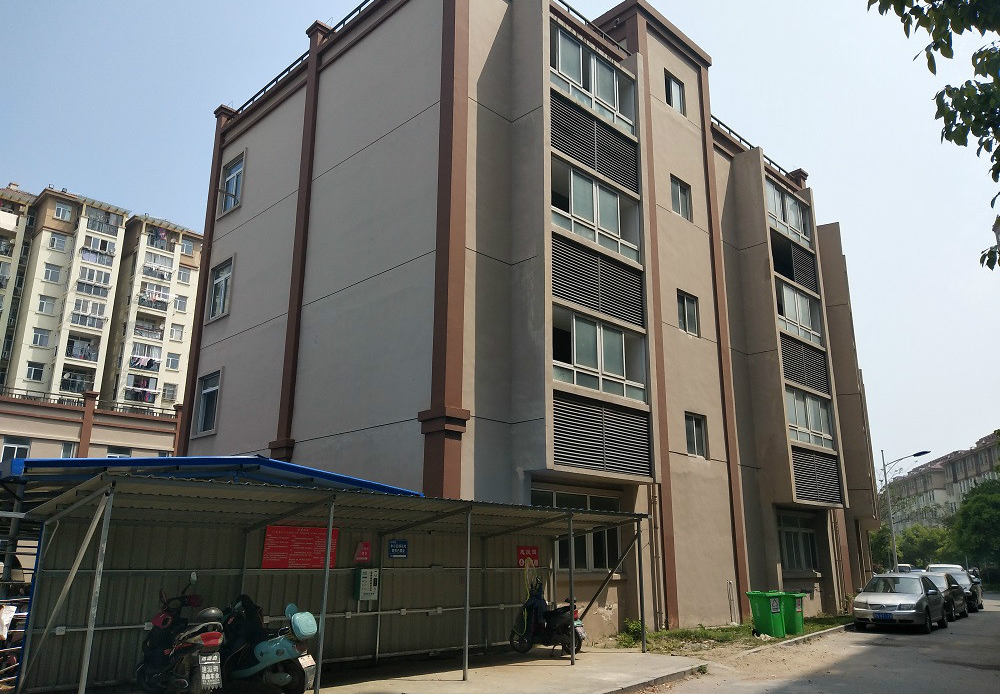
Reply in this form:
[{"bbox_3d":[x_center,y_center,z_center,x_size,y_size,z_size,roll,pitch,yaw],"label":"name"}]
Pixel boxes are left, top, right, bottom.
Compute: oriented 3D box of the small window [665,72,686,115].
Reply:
[{"bbox_3d":[5.441,-7.917,23.587,0.140,1.230,1.134,-15,-22,43],"label":"small window"}]

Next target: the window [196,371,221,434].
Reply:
[{"bbox_3d":[-8.540,1.704,22.233,0.150,1.800,1.450,15,-22,-43],"label":"window"}]

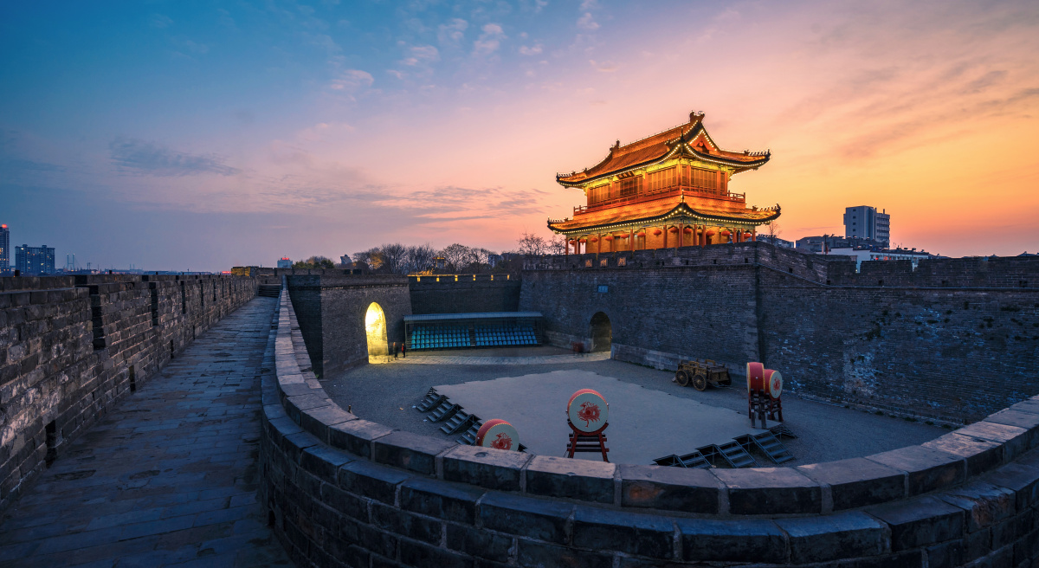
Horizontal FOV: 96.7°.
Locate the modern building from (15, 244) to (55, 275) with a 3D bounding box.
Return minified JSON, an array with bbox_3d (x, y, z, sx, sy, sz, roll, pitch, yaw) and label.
[{"bbox_3d":[-745.000,-32.158,710.488,17.000,53.000,43.000,1,1,35],"label":"modern building"}]

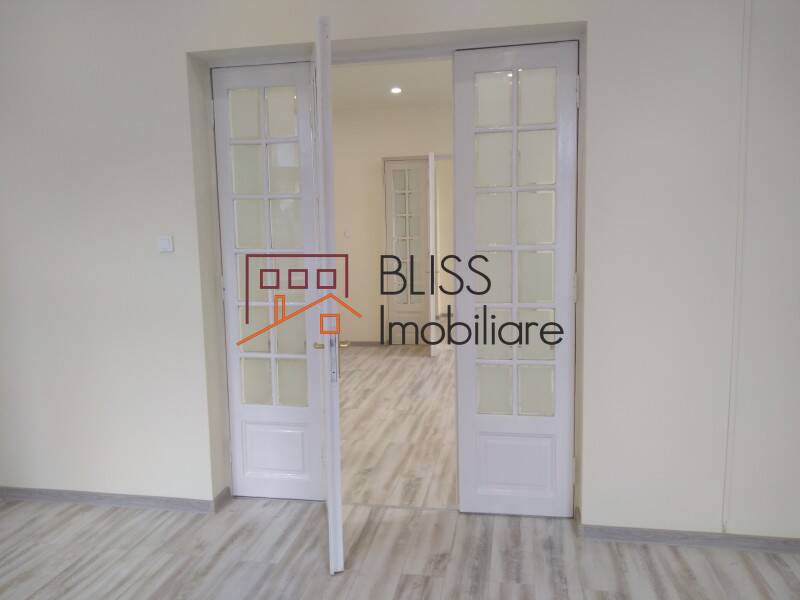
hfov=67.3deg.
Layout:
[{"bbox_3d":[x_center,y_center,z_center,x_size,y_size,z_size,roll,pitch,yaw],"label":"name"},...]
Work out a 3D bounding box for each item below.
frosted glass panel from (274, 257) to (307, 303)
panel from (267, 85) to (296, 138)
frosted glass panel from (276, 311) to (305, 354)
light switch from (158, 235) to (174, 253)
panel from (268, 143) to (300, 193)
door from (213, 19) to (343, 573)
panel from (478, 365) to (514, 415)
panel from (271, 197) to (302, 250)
[{"bbox_3d":[-0.579,-0.110,3.172,0.163,0.255,0.020,0,7,11],"label":"frosted glass panel"},{"bbox_3d":[-0.629,-1.004,3.213,0.180,0.265,0.012,0,6,11],"label":"panel"},{"bbox_3d":[-0.583,0.172,3.205,0.163,0.255,0.020,0,7,11],"label":"frosted glass panel"},{"bbox_3d":[-1.233,-0.297,3.164,0.083,0.084,0.012,0,6,11],"label":"light switch"},{"bbox_3d":[-0.624,-0.712,3.242,0.182,0.264,0.012,0,6,11],"label":"panel"},{"bbox_3d":[-0.605,-0.011,2.858,0.817,2.300,0.690,0,7,11],"label":"door"},{"bbox_3d":[0.498,0.471,3.150,0.183,0.265,0.012,0,6,11],"label":"panel"},{"bbox_3d":[-0.617,-0.414,3.272,0.182,0.267,0.012,0,6,11],"label":"panel"}]

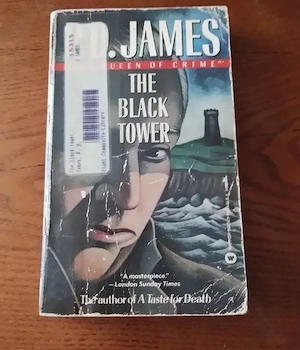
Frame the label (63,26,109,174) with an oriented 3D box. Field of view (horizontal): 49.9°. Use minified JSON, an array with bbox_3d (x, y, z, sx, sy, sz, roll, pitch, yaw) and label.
[{"bbox_3d":[-0.036,-0.045,0.185,0.025,0.002,0.092,-1,81,1],"label":"label"}]

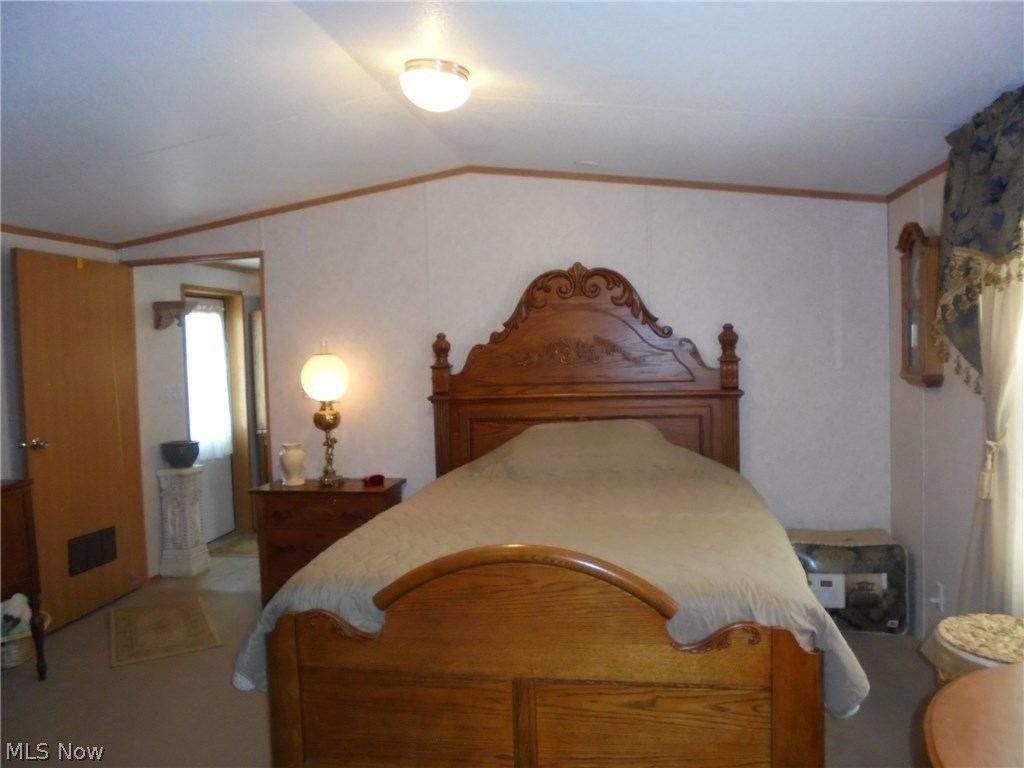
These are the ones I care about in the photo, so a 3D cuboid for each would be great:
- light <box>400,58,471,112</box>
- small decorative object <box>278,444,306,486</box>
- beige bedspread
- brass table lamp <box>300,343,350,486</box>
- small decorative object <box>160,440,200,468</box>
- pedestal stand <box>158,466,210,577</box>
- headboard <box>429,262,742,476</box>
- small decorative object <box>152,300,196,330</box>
[{"bbox_3d":[-0.258,-1.000,2.631,0.240,0.140,0.240,7,5,10],"label":"light"},{"bbox_3d":[-1.238,0.451,4.347,0.140,0.235,0.140,-1,3,10],"label":"small decorative object"},{"bbox_3d":[0.201,0.543,3.131,1.820,0.630,1.980,-1,3,10],"label":"beige bedspread"},{"bbox_3d":[-1.035,0.161,4.294,0.255,0.805,0.255,-1,3,10],"label":"brass table lamp"},{"bbox_3d":[-2.213,0.480,5.153,0.235,0.160,0.235,-1,3,10],"label":"small decorative object"},{"bbox_3d":[-2.205,0.914,5.173,0.235,0.710,0.225,-1,3,10],"label":"pedestal stand"},{"bbox_3d":[0.377,0.301,4.163,1.690,1.880,0.130,-1,3,10],"label":"headboard"},{"bbox_3d":[-2.258,-0.460,5.185,0.170,0.170,0.270,-1,3,10],"label":"small decorative object"}]

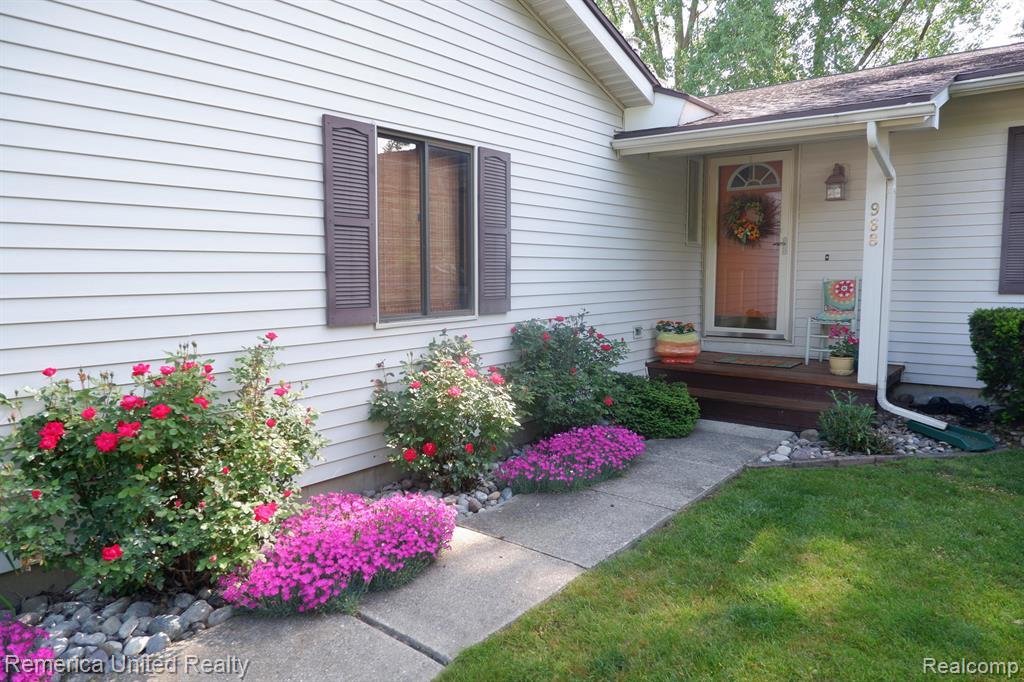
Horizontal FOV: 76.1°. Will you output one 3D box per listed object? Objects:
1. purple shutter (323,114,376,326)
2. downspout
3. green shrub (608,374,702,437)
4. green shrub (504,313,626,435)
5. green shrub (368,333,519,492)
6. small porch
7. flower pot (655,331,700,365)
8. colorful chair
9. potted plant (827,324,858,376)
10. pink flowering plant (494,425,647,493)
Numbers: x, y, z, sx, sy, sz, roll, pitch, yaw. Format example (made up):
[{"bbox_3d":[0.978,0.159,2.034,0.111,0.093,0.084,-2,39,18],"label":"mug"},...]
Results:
[{"bbox_3d":[-0.952,-0.693,3.884,0.036,1.190,0.350,5,8,40],"label":"purple shutter"},{"bbox_3d":[3.015,-0.433,4.973,0.600,2.440,0.760,5,8,40],"label":"downspout"},{"bbox_3d":[1.207,0.510,5.543,0.780,0.490,0.780,0,6,0],"label":"green shrub"},{"bbox_3d":[0.503,0.295,5.182,0.850,1.060,0.950,5,8,40],"label":"green shrub"},{"bbox_3d":[-0.387,0.450,4.073,0.850,0.980,0.930,0,6,0],"label":"green shrub"},{"bbox_3d":[2.514,0.455,6.481,2.150,0.390,1.920,5,8,40],"label":"small porch"},{"bbox_3d":[1.750,0.068,6.811,0.450,0.320,0.450,0,6,0],"label":"flower pot"},{"bbox_3d":[3.285,-0.201,6.651,0.430,0.875,0.460,5,8,40],"label":"colorful chair"},{"bbox_3d":[3.021,0.074,5.957,0.280,0.465,0.270,5,8,40],"label":"potted plant"},{"bbox_3d":[0.441,0.758,4.404,0.680,0.270,1.450,5,8,40],"label":"pink flowering plant"}]

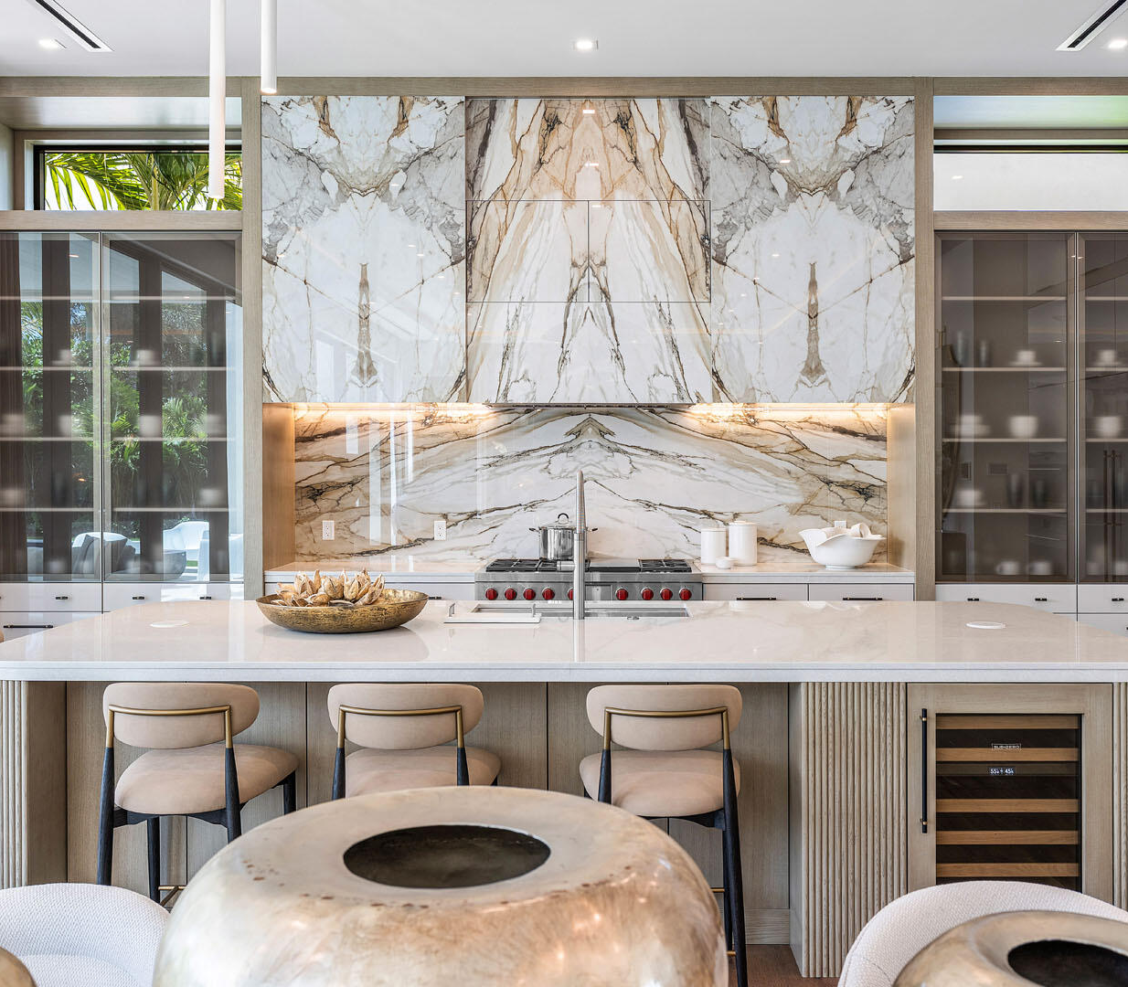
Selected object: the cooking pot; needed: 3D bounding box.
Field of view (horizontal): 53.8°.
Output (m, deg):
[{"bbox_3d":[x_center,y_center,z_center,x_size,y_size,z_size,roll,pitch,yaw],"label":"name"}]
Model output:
[{"bbox_3d":[-0.007,0.255,6.430,0.375,0.262,0.260,0,0,1],"label":"cooking pot"}]

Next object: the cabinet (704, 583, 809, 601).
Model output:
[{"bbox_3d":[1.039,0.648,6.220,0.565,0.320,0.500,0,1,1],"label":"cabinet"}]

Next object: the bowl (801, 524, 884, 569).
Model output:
[{"bbox_3d":[1.556,0.298,6.230,0.470,0.230,0.420,0,1,1],"label":"bowl"}]

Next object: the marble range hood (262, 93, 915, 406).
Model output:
[{"bbox_3d":[0.137,-1.310,6.225,3.490,1.650,0.550,0,1,1],"label":"marble range hood"}]

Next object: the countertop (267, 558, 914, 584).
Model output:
[{"bbox_3d":[0.138,0.441,6.245,3.470,0.056,0.610,0,1,1],"label":"countertop"}]

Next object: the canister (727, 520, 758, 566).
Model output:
[{"bbox_3d":[1.048,0.294,6.480,0.166,0.245,0.166,0,0,1],"label":"canister"}]

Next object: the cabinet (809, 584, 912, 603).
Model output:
[{"bbox_3d":[1.624,0.917,6.353,0.585,0.860,0.610,0,0,1],"label":"cabinet"}]

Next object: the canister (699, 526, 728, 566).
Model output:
[{"bbox_3d":[0.872,0.304,6.440,0.148,0.200,0.148,0,1,1],"label":"canister"}]

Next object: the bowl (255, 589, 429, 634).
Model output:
[{"bbox_3d":[-0.794,0.428,3.980,0.605,0.115,0.580,0,0,0],"label":"bowl"}]

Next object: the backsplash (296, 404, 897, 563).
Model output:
[{"bbox_3d":[0.165,-0.051,6.670,3.550,0.935,0.030,0,0,1],"label":"backsplash"}]

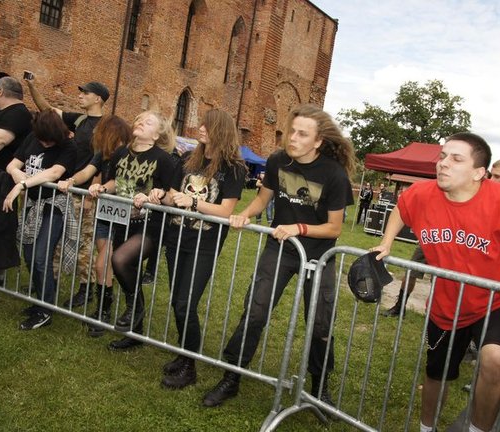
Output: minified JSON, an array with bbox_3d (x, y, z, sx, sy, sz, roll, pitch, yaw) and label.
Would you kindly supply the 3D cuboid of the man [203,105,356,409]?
[{"bbox_3d":[0.180,0.231,2.520,0.740,1.700,0.650,10,5,21],"label":"man"}]

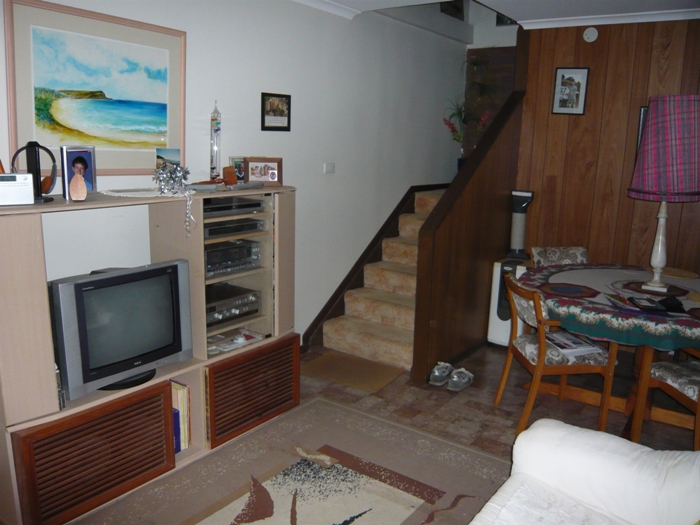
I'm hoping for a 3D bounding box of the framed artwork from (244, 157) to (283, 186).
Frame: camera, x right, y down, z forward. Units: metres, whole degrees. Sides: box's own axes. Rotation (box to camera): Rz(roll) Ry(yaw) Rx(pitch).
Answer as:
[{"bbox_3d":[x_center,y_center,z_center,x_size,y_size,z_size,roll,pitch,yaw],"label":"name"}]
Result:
[{"bbox_3d":[-0.506,-0.524,3.302,0.222,0.170,0.030,-2,2,-18],"label":"framed artwork"}]

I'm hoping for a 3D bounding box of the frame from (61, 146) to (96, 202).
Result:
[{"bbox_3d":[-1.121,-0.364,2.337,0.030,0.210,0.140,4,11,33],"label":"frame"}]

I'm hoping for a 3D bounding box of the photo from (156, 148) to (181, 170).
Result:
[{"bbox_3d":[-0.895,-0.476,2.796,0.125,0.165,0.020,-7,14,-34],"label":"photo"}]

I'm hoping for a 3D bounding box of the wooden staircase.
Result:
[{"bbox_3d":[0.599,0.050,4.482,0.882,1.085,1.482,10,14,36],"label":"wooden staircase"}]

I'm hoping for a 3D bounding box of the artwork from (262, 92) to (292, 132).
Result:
[{"bbox_3d":[-0.463,-0.942,3.565,0.020,0.228,0.266,10,14,36],"label":"artwork"}]

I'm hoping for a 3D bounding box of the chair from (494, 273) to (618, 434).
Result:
[{"bbox_3d":[1.119,0.486,3.127,0.495,0.790,0.450,-1,12,-8],"label":"chair"}]

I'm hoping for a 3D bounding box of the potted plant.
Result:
[{"bbox_3d":[1.074,-1.280,5.190,0.500,1.220,0.460,3,12,11],"label":"potted plant"}]

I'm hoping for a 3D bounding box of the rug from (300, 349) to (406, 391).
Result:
[{"bbox_3d":[-0.012,0.726,3.796,0.625,0.012,0.435,8,13,31],"label":"rug"}]

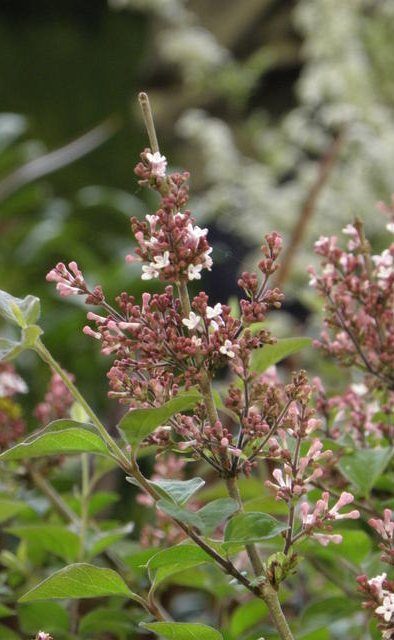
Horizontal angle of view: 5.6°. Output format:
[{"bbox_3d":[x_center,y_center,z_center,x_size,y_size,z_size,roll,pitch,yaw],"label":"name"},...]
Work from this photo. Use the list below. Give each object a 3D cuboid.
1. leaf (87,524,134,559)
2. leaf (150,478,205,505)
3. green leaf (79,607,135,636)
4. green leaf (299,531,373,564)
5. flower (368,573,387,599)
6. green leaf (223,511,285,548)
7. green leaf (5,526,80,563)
[{"bbox_3d":[-0.044,0.113,2.060,0.023,0.016,0.020,0,6,0],"label":"leaf"},{"bbox_3d":[-0.009,0.080,1.890,0.025,0.012,0.020,0,6,0],"label":"leaf"},{"bbox_3d":[-0.046,0.153,2.060,0.028,0.015,0.020,0,6,0],"label":"green leaf"},{"bbox_3d":[0.083,0.136,2.420,0.042,0.017,0.030,0,8,0],"label":"green leaf"},{"bbox_3d":[0.085,0.125,1.910,0.009,0.011,0.009,2,6,15],"label":"flower"},{"bbox_3d":[0.032,0.114,2.190,0.035,0.017,0.026,0,8,0],"label":"green leaf"},{"bbox_3d":[-0.092,0.132,2.400,0.044,0.020,0.030,0,8,0],"label":"green leaf"}]

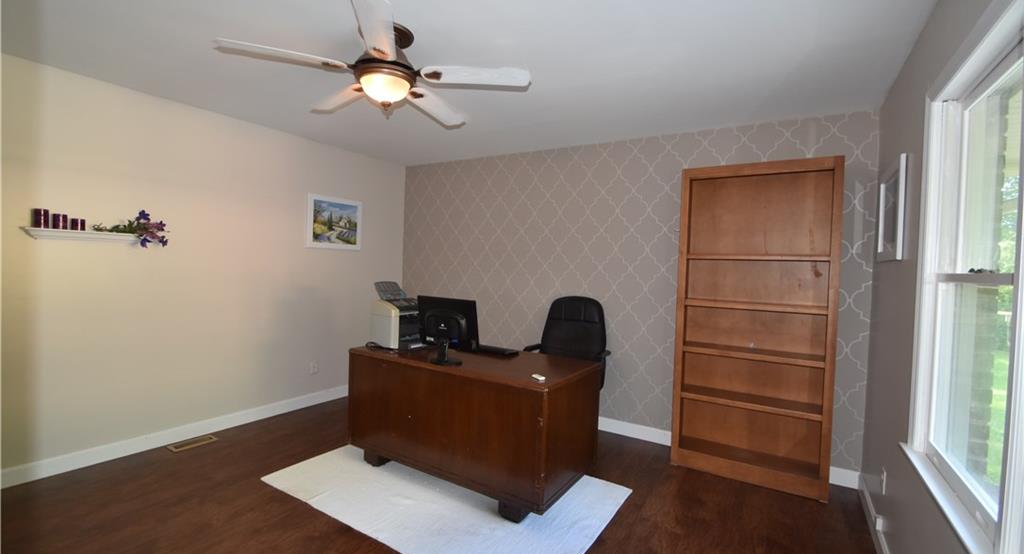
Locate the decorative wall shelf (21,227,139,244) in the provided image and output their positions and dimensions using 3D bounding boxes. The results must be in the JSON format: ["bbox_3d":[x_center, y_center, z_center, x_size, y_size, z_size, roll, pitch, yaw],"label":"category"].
[{"bbox_3d":[-2.638,-0.256,2.644,0.100,0.065,0.540,3,2,32],"label":"decorative wall shelf"}]

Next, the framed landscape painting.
[{"bbox_3d":[-1.714,-0.518,4.168,0.026,0.500,0.590,3,2,32],"label":"framed landscape painting"}]

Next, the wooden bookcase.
[{"bbox_3d":[1.655,0.312,2.950,0.915,2.113,0.288,3,2,32],"label":"wooden bookcase"}]

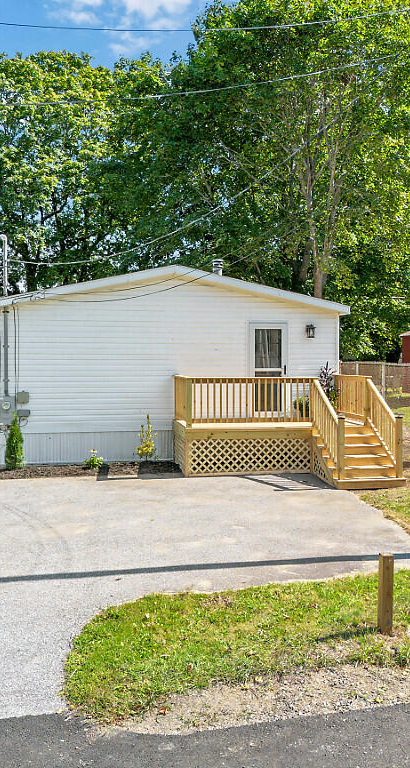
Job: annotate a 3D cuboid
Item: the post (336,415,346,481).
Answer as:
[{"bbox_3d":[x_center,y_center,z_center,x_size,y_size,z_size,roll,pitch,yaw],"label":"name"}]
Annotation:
[{"bbox_3d":[2.395,1.114,12.421,0.100,1.100,0.100,0,1,-9],"label":"post"}]

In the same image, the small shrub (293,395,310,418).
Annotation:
[{"bbox_3d":[2.094,0.499,15.408,0.400,0.540,0.400,0,1,-9],"label":"small shrub"}]

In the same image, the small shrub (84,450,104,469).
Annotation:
[{"bbox_3d":[-2.214,1.533,14.226,0.440,0.400,0.420,0,1,-9],"label":"small shrub"}]

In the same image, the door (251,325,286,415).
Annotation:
[{"bbox_3d":[1.402,-0.308,15.601,0.800,2.020,0.060,0,1,-9],"label":"door"}]

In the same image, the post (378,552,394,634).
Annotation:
[{"bbox_3d":[1.414,1.638,5.550,0.092,0.635,0.092,0,1,-5],"label":"post"}]

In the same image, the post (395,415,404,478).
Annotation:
[{"bbox_3d":[3.461,1.119,12.614,0.100,1.100,0.100,0,1,-9],"label":"post"}]

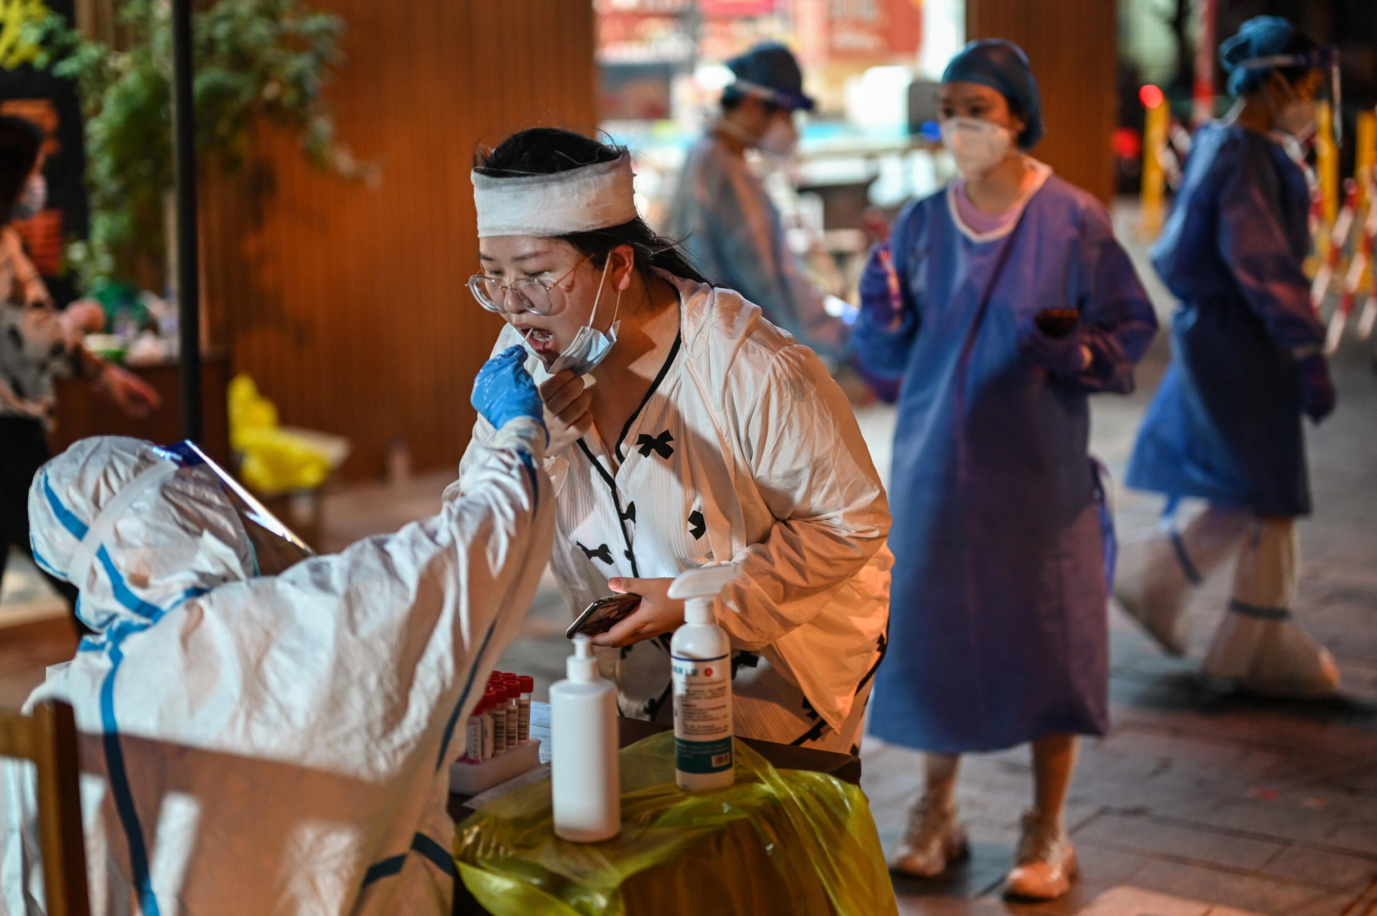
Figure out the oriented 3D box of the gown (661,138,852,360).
[{"bbox_3d":[0.182,-0.293,5.037,0.460,1.120,0.500,2,11,11],"label":"gown"}]

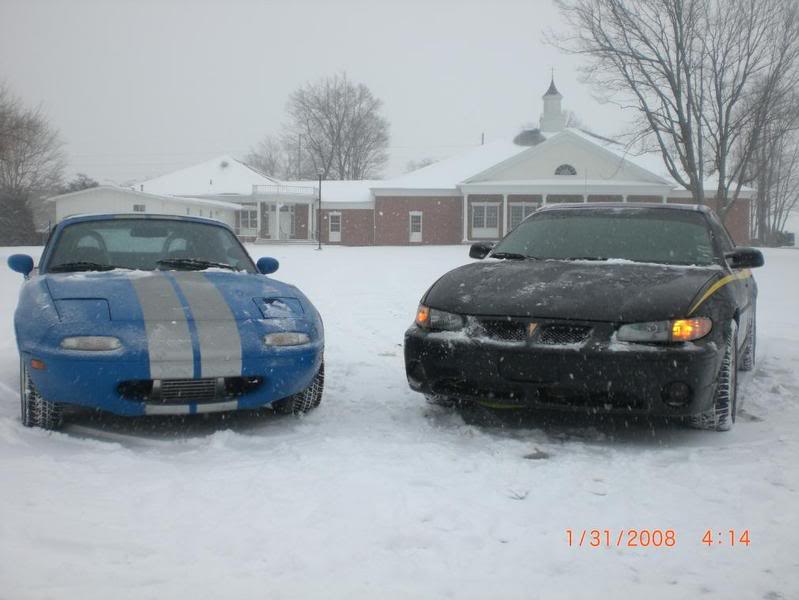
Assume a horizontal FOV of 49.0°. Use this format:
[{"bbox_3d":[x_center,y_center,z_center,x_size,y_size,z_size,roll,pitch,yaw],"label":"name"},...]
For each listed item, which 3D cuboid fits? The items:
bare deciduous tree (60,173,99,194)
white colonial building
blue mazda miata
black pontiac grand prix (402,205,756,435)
[{"bbox_3d":[-29.097,-8.286,79.666,4.300,7.000,4.300,1,3,0],"label":"bare deciduous tree"},{"bbox_3d":[3.705,-11.129,71.967,44.500,13.800,26.000,1,3,2],"label":"white colonial building"},{"bbox_3d":[-1.787,0.038,6.211,1.690,1.230,3.950,-1,4,-23],"label":"blue mazda miata"},{"bbox_3d":[1.692,-0.034,6.665,1.860,1.390,4.990,2,4,24],"label":"black pontiac grand prix"}]

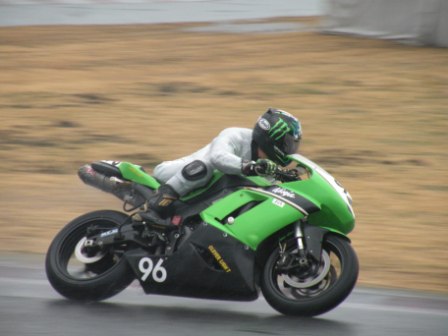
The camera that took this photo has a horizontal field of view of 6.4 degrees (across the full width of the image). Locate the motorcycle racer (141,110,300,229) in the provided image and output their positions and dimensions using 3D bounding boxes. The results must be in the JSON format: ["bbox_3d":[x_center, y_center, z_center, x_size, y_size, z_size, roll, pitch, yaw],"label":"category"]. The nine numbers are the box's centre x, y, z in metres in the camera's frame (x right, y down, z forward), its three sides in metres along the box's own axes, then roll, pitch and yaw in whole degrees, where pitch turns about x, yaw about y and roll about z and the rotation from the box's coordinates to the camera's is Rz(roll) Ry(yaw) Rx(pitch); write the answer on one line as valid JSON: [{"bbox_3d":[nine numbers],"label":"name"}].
[{"bbox_3d":[-0.018,0.079,24.463,0.990,1.080,0.780,3,-33,24],"label":"motorcycle racer"}]

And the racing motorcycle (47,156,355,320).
[{"bbox_3d":[-0.075,0.370,24.243,2.020,1.130,0.680,3,-33,24],"label":"racing motorcycle"}]

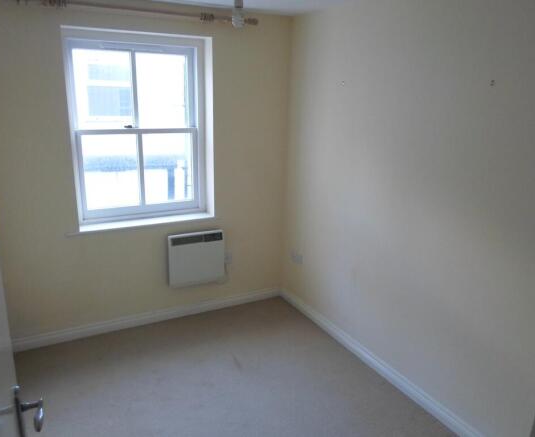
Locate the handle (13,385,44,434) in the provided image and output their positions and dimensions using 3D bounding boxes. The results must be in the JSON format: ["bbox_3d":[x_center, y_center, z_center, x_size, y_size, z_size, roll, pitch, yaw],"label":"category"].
[{"bbox_3d":[-0.546,0.472,0.968,0.062,0.155,0.125,-6,17,-27],"label":"handle"}]

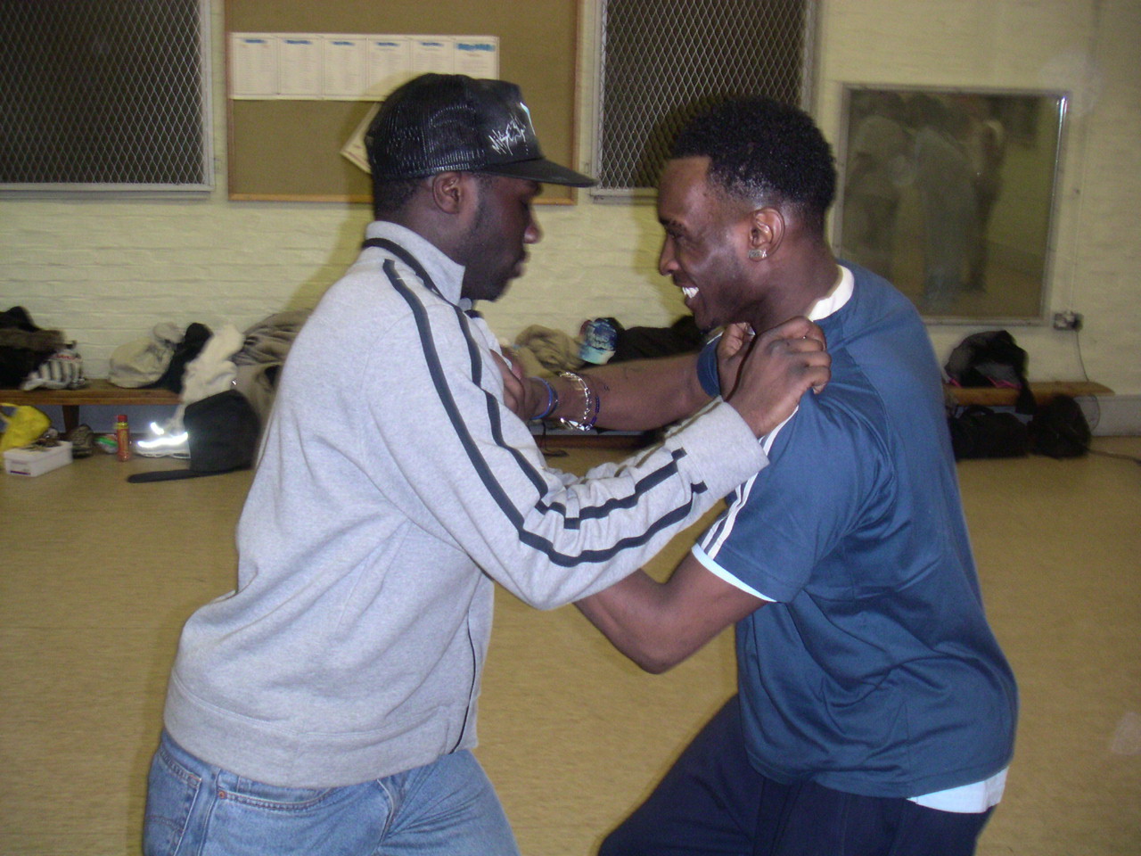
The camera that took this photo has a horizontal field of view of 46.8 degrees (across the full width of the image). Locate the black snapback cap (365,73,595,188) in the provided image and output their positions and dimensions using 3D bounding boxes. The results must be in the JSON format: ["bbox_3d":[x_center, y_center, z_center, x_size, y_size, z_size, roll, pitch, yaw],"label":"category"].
[{"bbox_3d":[-0.105,-0.344,1.530,0.265,0.128,0.172,2,12,5],"label":"black snapback cap"}]

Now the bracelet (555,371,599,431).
[{"bbox_3d":[0.006,-0.033,1.580,0.013,0.069,0.069,-15,19,-37],"label":"bracelet"}]

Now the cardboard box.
[{"bbox_3d":[-2.236,0.125,5.565,0.150,0.092,0.285,4,12,13],"label":"cardboard box"}]

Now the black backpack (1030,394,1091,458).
[{"bbox_3d":[2.295,-0.020,6.230,0.270,0.280,0.210,0,12,-4],"label":"black backpack"}]

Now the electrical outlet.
[{"bbox_3d":[2.437,-0.522,6.459,0.144,0.087,0.045,0,12,-4],"label":"electrical outlet"}]

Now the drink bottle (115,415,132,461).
[{"bbox_3d":[-1.940,0.040,5.727,0.058,0.202,0.058,1,12,0],"label":"drink bottle"}]

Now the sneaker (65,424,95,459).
[{"bbox_3d":[-2.172,0.046,5.886,0.105,0.120,0.280,-2,12,-14],"label":"sneaker"}]

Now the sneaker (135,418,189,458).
[{"bbox_3d":[-1.774,0.052,5.845,0.285,0.140,0.110,2,12,7],"label":"sneaker"}]

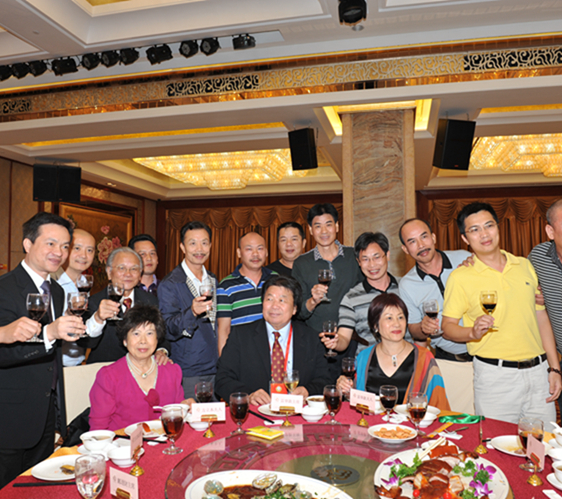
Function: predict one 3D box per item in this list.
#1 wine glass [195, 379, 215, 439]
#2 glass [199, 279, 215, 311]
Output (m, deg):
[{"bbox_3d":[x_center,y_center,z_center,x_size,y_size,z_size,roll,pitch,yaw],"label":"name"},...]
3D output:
[{"bbox_3d":[-0.316,0.626,2.064,0.073,0.150,0.073,0,-3,0],"label":"wine glass"},{"bbox_3d":[-0.375,0.258,2.530,0.071,0.160,0.071,0,-3,0],"label":"glass"}]

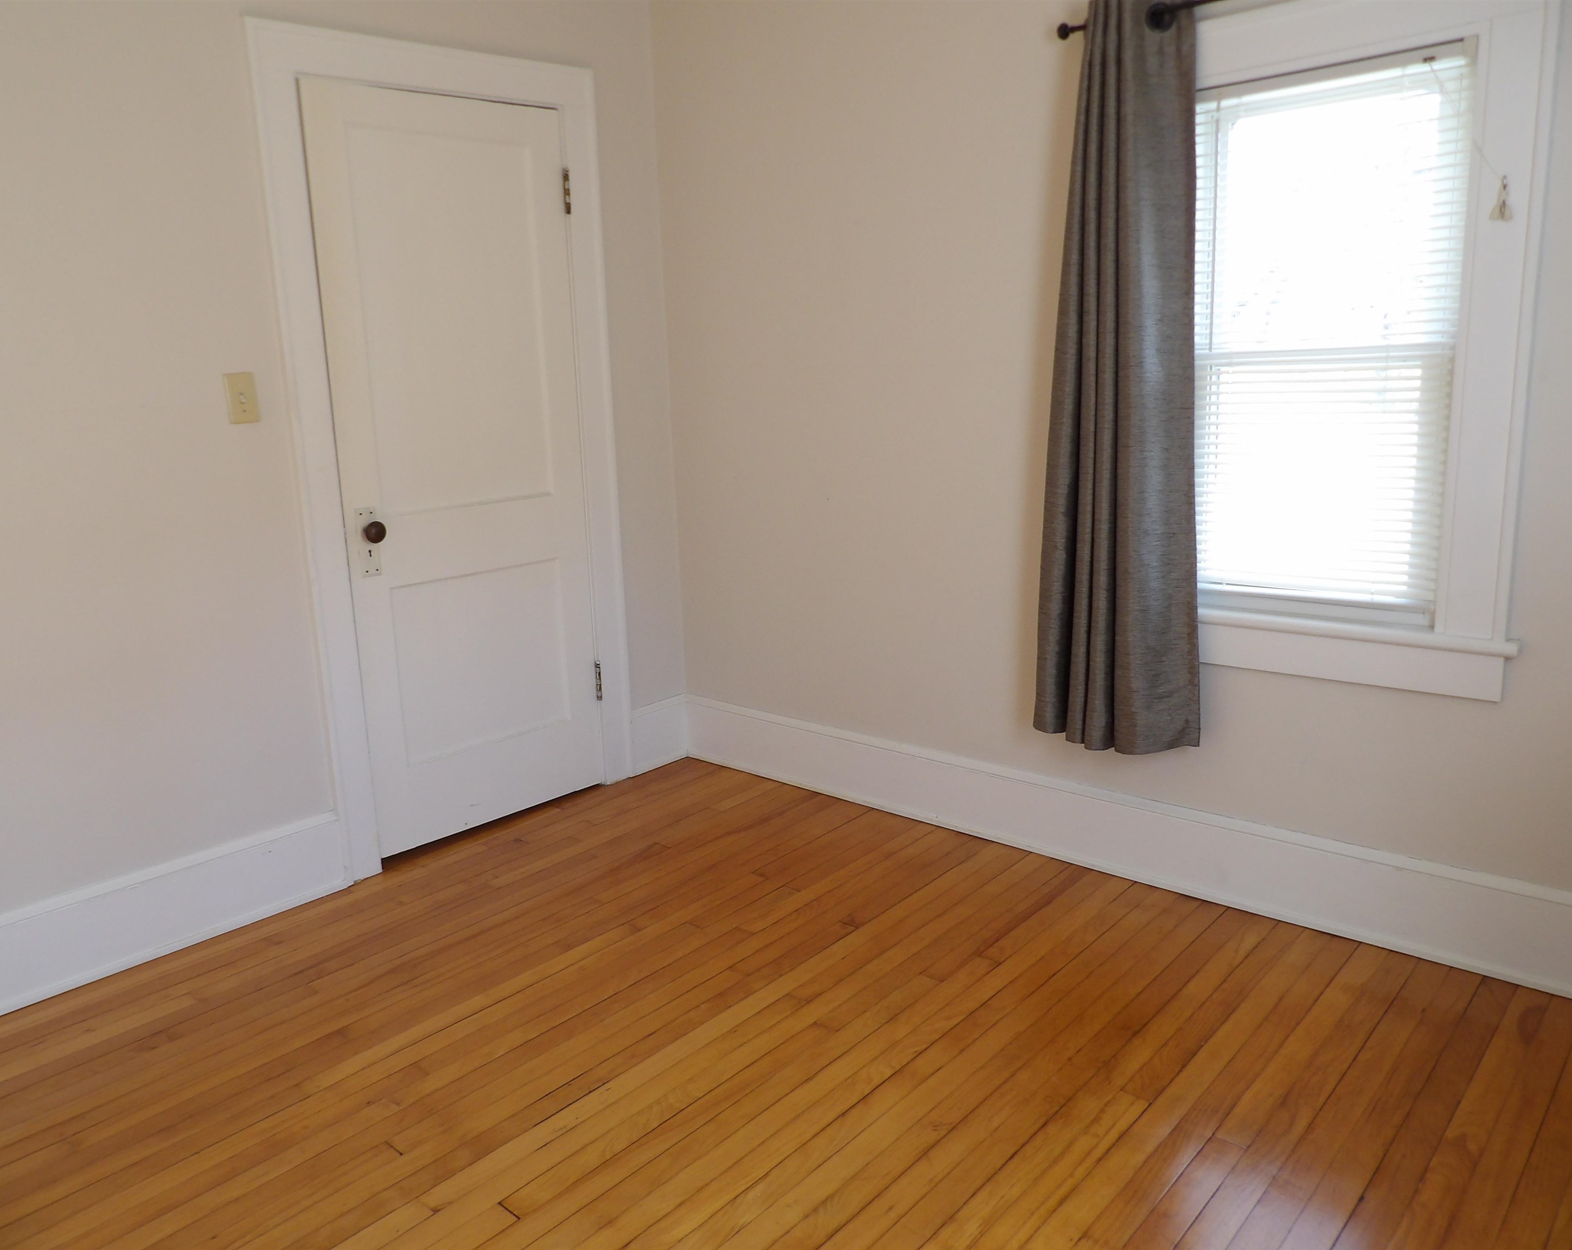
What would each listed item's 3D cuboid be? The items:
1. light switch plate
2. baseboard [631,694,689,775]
[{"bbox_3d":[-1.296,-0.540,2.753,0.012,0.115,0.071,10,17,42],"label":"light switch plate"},{"bbox_3d":[-0.439,0.372,3.924,0.022,0.230,0.250,10,17,42],"label":"baseboard"}]

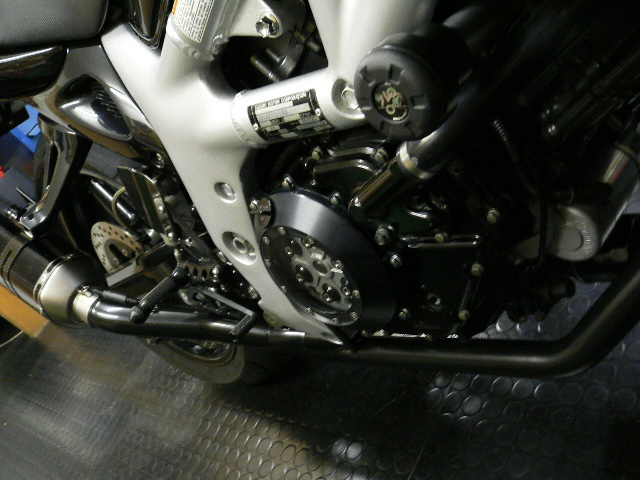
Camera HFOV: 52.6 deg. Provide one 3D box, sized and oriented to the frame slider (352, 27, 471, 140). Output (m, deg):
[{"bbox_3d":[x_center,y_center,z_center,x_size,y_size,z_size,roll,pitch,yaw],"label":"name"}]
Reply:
[{"bbox_3d":[0.056,-0.094,0.381,0.060,0.060,0.055,-5,34,51],"label":"frame slider"}]

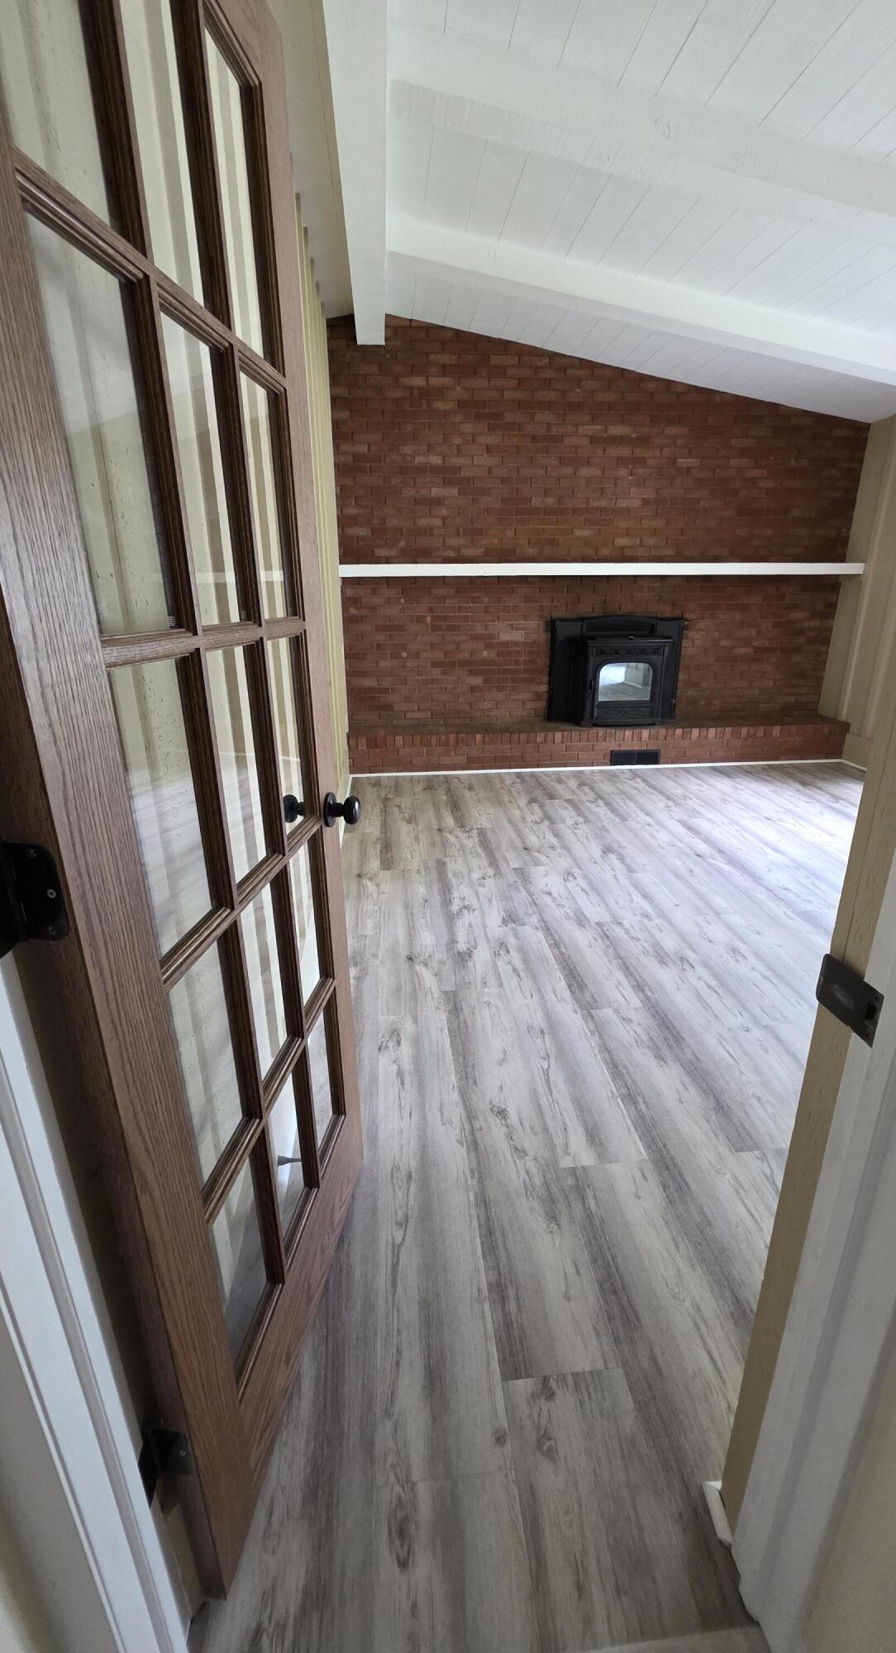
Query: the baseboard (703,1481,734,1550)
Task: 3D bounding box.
[{"bbox_3d":[0.409,1.033,0.936,0.019,0.022,0.068,-2,19,-4],"label":"baseboard"}]

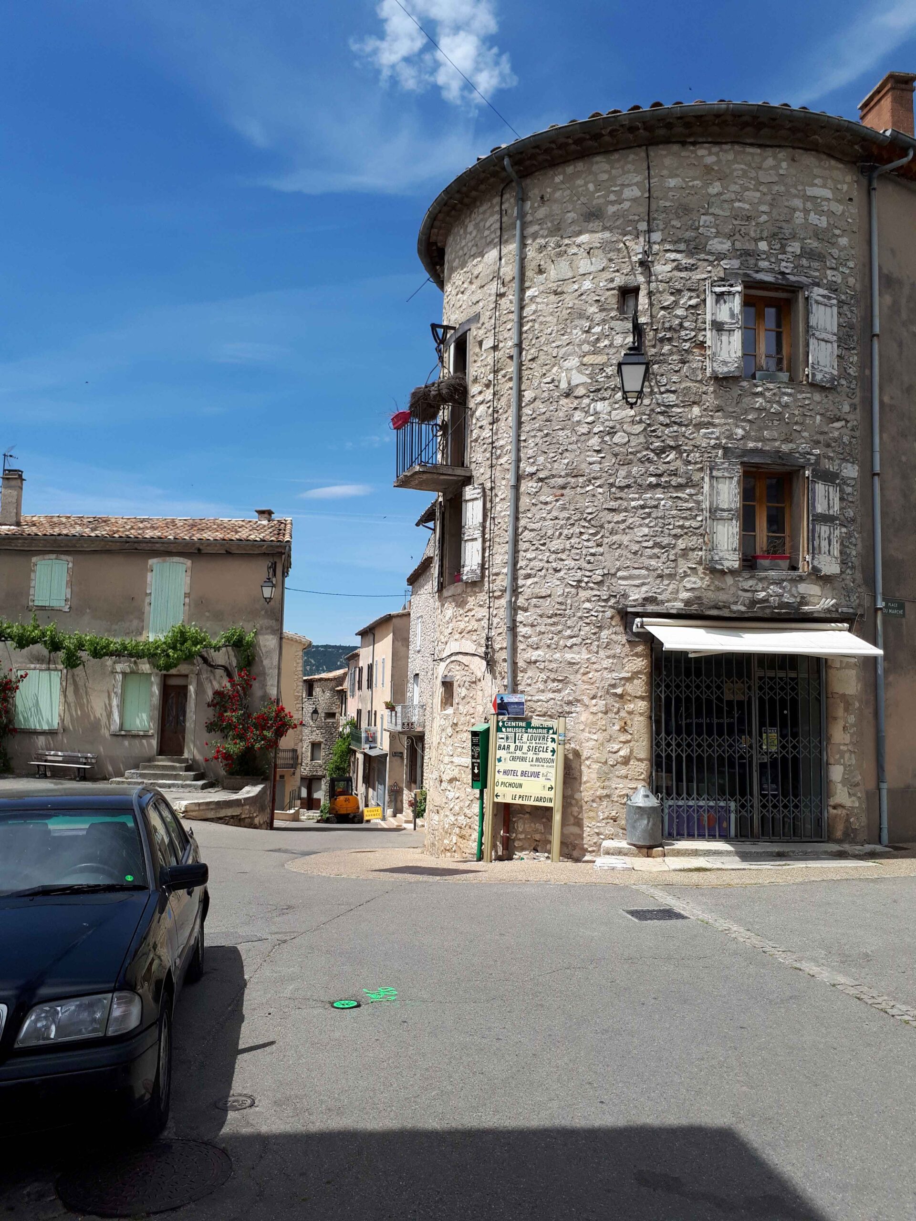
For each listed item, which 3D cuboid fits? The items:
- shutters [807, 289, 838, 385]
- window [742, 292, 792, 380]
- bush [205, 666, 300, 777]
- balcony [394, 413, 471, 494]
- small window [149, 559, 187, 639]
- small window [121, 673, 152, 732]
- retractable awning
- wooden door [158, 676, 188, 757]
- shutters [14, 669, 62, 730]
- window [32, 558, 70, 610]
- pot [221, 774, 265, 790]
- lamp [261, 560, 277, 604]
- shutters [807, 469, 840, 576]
[{"bbox_3d":[5.275,-3.921,13.674,0.486,1.398,0.050,3,-6,-20],"label":"shutters"},{"bbox_3d":[4.336,-3.890,13.698,0.960,1.260,0.100,2,-5,-9],"label":"window"},{"bbox_3d":[-5.671,3.104,26.260,2.500,2.950,1.100,1,-6,2],"label":"bush"},{"bbox_3d":[-0.377,-2.403,14.388,0.800,1.100,1.280,3,-6,-19],"label":"balcony"},{"bbox_3d":[-8.331,-0.223,27.330,0.959,2.338,0.060,1,-5,-1],"label":"small window"},{"bbox_3d":[-9.186,2.632,27.255,0.759,1.658,0.060,1,-5,-1],"label":"small window"},{"bbox_3d":[3.714,0.343,11.723,2.750,0.477,0.950,2,-6,-5],"label":"retractable awning"},{"bbox_3d":[-8.043,2.987,26.969,0.755,2.296,0.120,1,-6,2],"label":"wooden door"},{"bbox_3d":[-11.919,2.539,27.061,1.223,1.687,0.080,1,-5,-1],"label":"shutters"},{"bbox_3d":[-11.658,-0.781,27.316,0.875,1.323,0.060,1,-5,-1],"label":"window"},{"bbox_3d":[-5.919,4.775,26.265,1.100,0.380,0.480,1,-5,-2],"label":"pot"},{"bbox_3d":[-5.232,-0.769,26.767,0.380,1.200,0.780,1,-6,2],"label":"lamp"},{"bbox_3d":[5.220,-1.257,13.444,0.523,1.456,0.050,3,-6,-24],"label":"shutters"}]

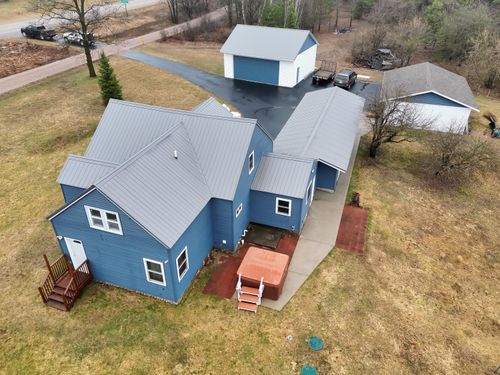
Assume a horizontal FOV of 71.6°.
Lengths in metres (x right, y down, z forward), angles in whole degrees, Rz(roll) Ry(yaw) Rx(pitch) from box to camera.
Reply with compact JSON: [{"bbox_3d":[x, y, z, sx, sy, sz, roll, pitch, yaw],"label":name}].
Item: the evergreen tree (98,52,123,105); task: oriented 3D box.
[{"bbox_3d":[-15.280,-11.712,37.666,2.401,5.536,2.401,11,34,16],"label":"evergreen tree"}]

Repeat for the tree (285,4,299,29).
[{"bbox_3d":[10.127,-40.562,82.639,3.468,6.670,3.468,11,34,16],"label":"tree"}]

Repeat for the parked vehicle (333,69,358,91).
[{"bbox_3d":[11.656,-13.469,42.058,1.900,1.650,4.500,13,35,19],"label":"parked vehicle"}]

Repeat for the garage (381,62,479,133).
[{"bbox_3d":[18.904,-10.332,37.630,8.786,3.695,12.236,12,34,18],"label":"garage"}]

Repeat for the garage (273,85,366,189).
[{"bbox_3d":[6.069,-4.887,29.404,5.649,3.095,15.541,11,34,16],"label":"garage"}]

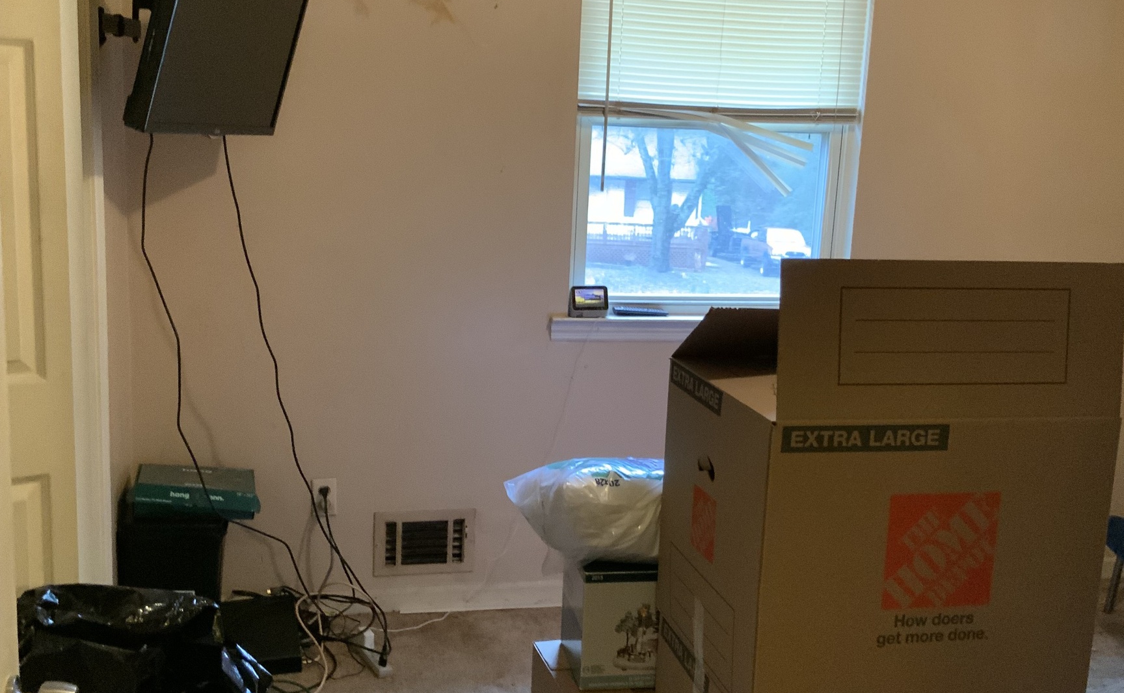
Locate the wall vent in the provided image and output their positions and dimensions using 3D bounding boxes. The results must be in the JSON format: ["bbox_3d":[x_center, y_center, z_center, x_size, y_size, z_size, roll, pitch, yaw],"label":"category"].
[{"bbox_3d":[-0.408,0.584,3.726,0.299,0.198,0.020,0,11,-13],"label":"wall vent"}]

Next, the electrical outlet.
[{"bbox_3d":[-0.687,0.439,3.635,0.070,0.115,0.010,0,11,-13],"label":"electrical outlet"}]

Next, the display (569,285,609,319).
[{"bbox_3d":[0.072,-0.129,3.710,0.112,0.085,0.075,0,11,-13],"label":"display"}]

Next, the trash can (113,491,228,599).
[{"bbox_3d":[-1.011,0.625,3.306,0.265,0.480,0.370,0,10,-13],"label":"trash can"}]

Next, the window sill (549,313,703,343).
[{"bbox_3d":[0.453,-0.056,3.811,1.010,0.065,0.095,0,11,-13],"label":"window sill"}]

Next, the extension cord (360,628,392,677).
[{"bbox_3d":[-0.524,0.838,3.464,0.050,0.045,0.265,-2,11,-25],"label":"extension cord"}]

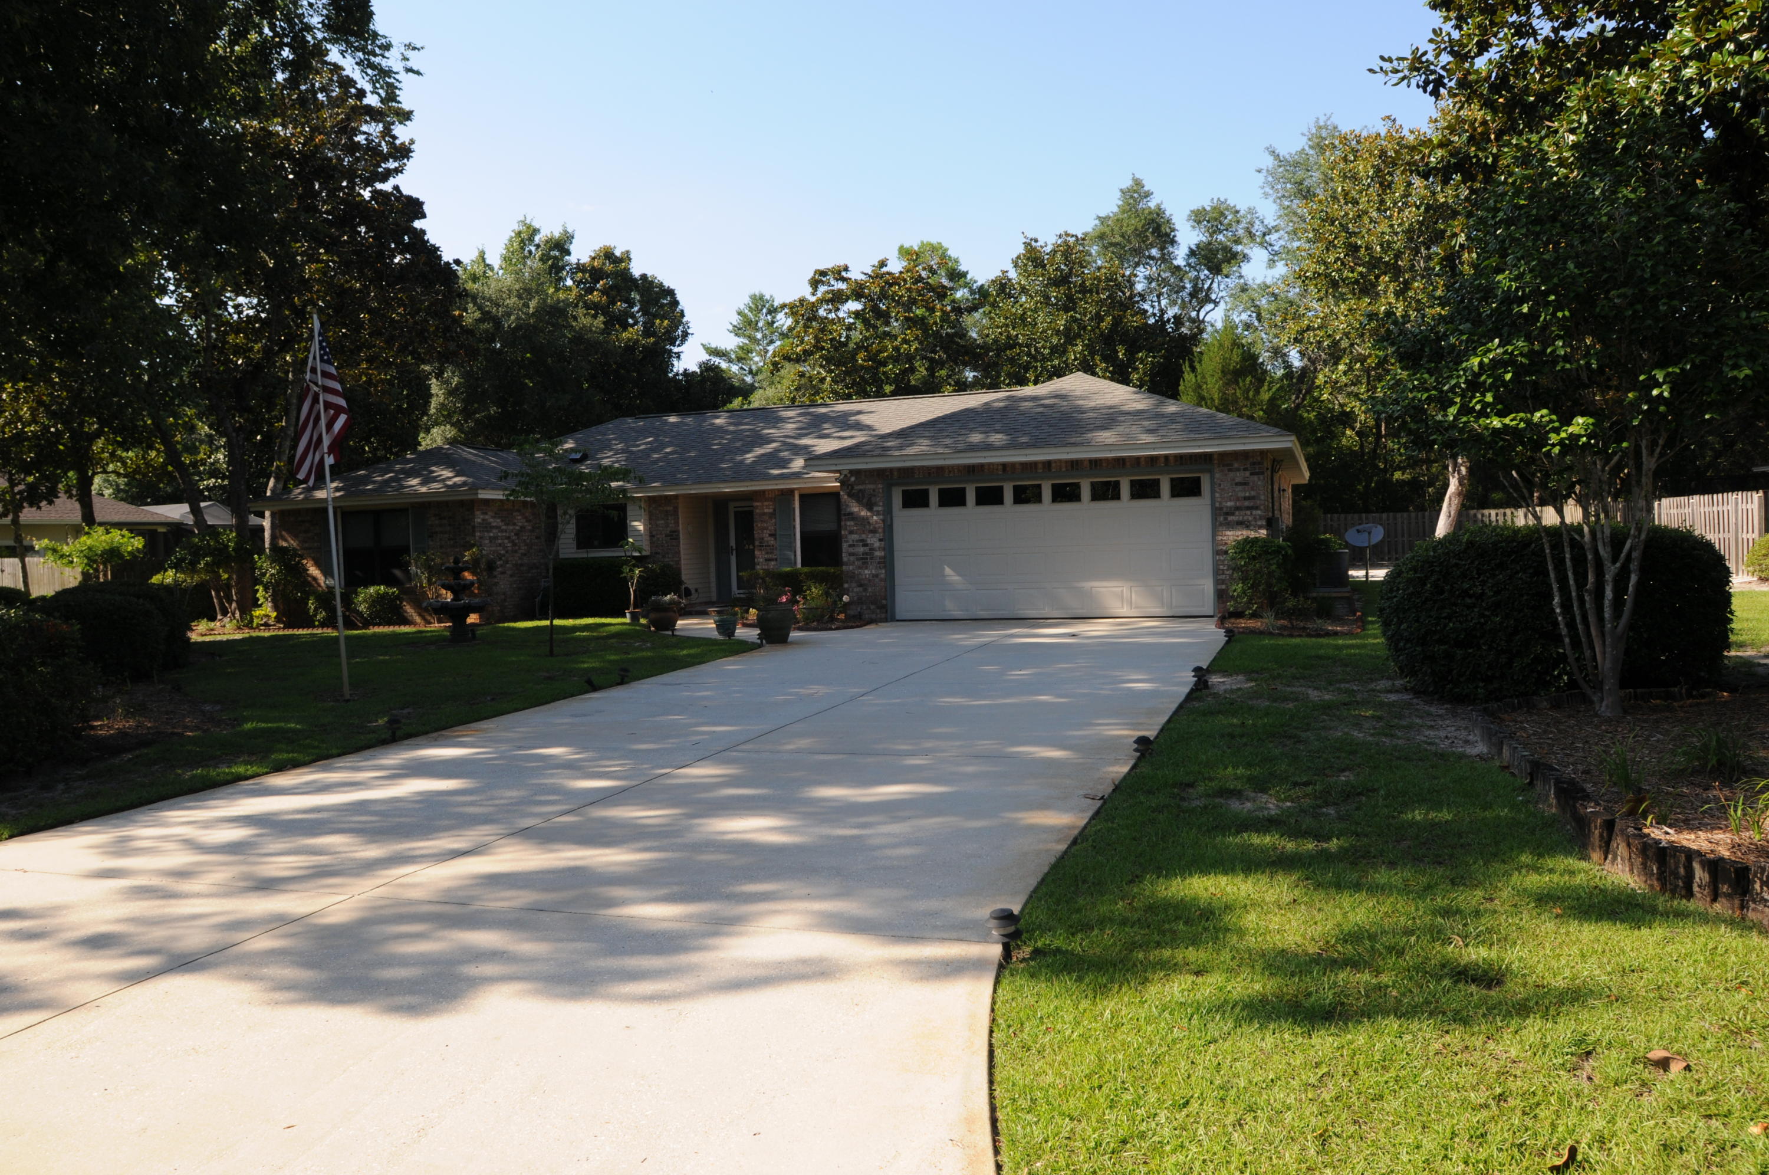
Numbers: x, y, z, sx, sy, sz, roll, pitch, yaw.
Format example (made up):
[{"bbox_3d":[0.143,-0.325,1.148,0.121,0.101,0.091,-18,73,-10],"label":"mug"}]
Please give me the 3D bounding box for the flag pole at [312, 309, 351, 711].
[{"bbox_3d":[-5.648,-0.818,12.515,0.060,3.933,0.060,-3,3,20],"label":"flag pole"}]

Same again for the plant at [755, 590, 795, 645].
[{"bbox_3d":[-1.480,0.387,16.735,0.530,0.720,0.520,-2,2,0],"label":"plant"}]

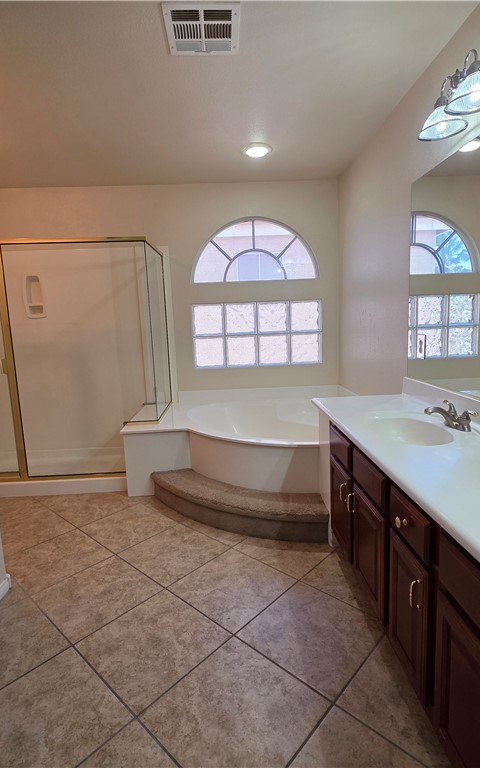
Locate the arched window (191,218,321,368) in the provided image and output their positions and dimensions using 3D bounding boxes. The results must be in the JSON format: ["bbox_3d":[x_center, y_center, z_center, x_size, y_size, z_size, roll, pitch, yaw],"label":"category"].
[{"bbox_3d":[0.161,-0.837,3.606,1.230,1.360,0.112,-2,9,-2],"label":"arched window"}]

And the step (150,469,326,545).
[{"bbox_3d":[-0.063,0.771,2.494,1.122,0.192,0.763,-2,9,-2],"label":"step"}]

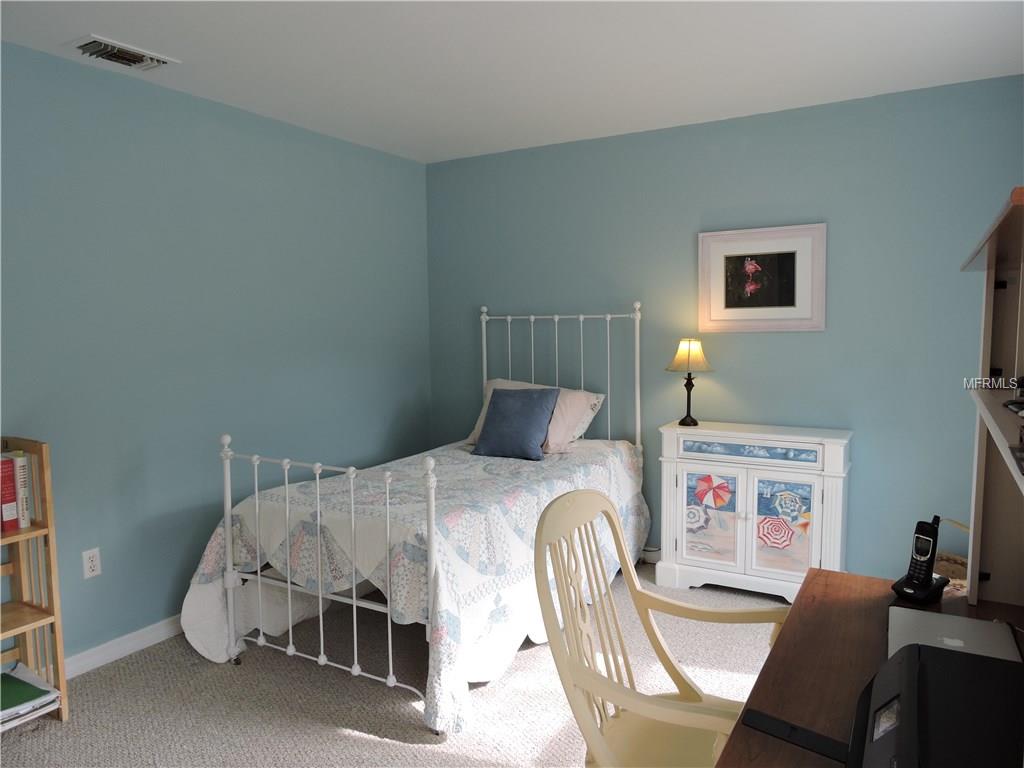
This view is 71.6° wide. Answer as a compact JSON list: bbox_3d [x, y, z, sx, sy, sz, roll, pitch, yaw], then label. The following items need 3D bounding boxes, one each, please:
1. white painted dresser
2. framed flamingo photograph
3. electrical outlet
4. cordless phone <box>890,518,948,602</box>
[{"bbox_3d":[1.237,0.653,3.645,0.890,0.834,0.310,2,6,31],"label":"white painted dresser"},{"bbox_3d":[1.280,-0.534,3.667,0.631,0.526,0.030,2,6,31],"label":"framed flamingo photograph"},{"bbox_3d":[-1.719,0.736,2.909,0.010,0.114,0.070,2,6,31],"label":"electrical outlet"},{"bbox_3d":[0.982,0.418,1.706,0.115,0.196,0.098,-3,6,-26],"label":"cordless phone"}]

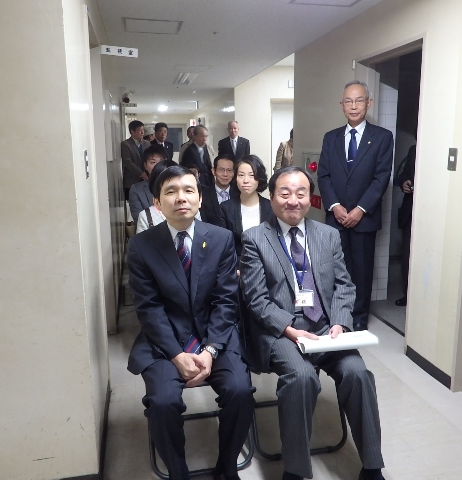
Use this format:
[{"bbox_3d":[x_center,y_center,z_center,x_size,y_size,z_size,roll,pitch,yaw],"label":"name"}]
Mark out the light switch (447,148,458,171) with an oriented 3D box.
[{"bbox_3d":[1.110,-0.402,2.226,0.010,0.114,0.060,-3,12,-11],"label":"light switch"}]

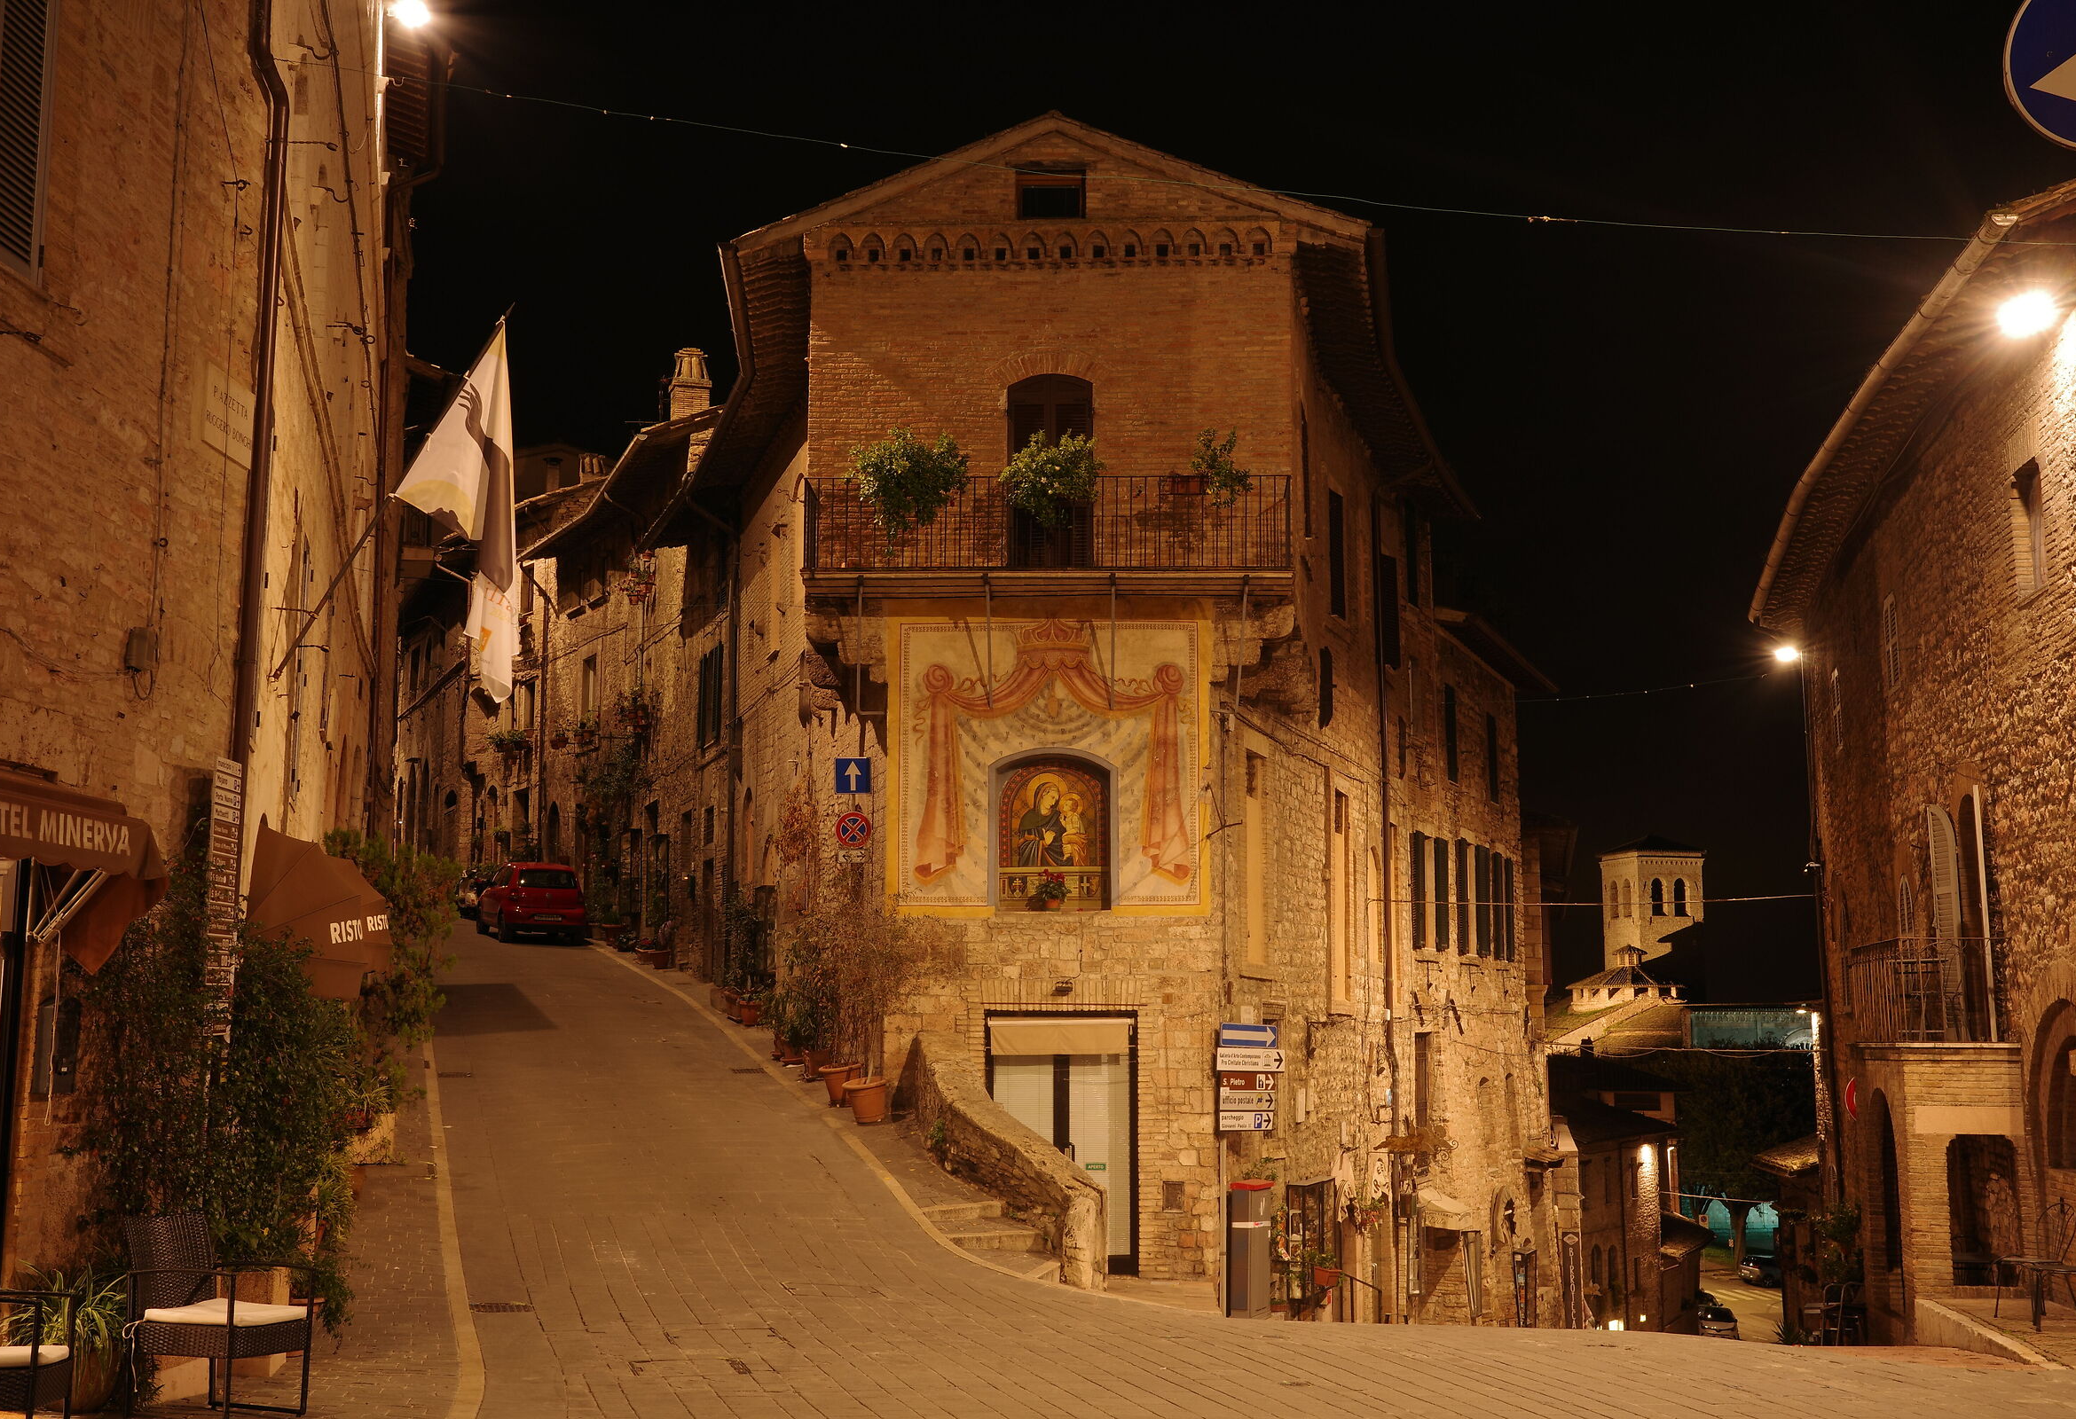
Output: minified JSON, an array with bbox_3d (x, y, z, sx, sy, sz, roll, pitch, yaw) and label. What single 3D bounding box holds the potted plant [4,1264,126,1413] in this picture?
[{"bbox_3d":[-4.595,2.978,11.200,0.560,0.680,0.560,4,-11,-22],"label":"potted plant"}]

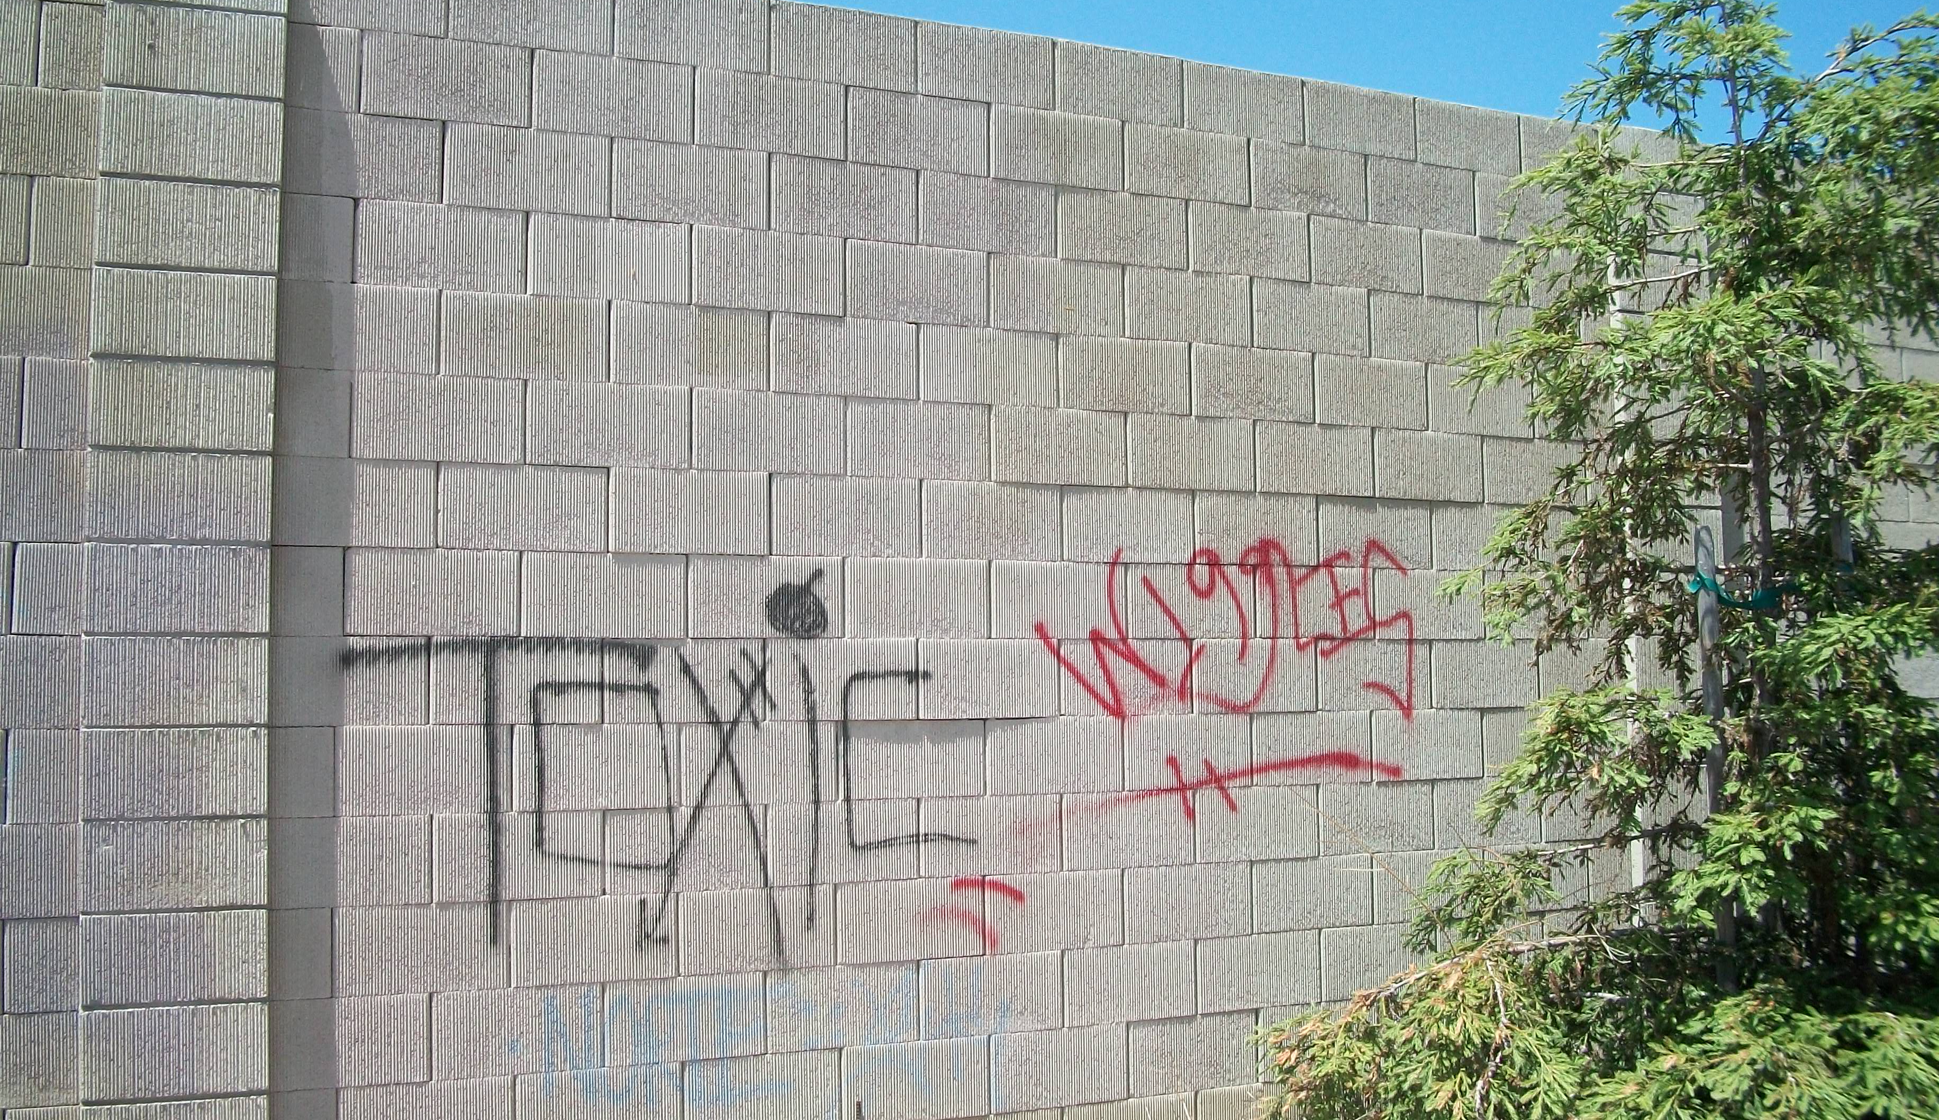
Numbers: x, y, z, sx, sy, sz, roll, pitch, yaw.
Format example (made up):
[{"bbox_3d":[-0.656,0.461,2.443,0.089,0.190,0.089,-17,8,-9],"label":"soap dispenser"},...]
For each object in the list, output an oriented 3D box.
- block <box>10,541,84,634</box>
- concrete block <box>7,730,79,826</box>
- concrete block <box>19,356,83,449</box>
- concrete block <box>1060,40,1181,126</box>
[{"bbox_3d":[-1.996,0.066,3.965,0.190,0.200,0.175,1,-4,-22],"label":"block"},{"bbox_3d":[-1.977,0.461,3.862,0.170,0.195,0.175,1,-3,-24],"label":"concrete block"},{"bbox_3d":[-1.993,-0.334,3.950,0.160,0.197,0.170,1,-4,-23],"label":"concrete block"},{"bbox_3d":[0.380,-1.308,5.016,0.397,0.197,0.170,1,-4,-23],"label":"concrete block"}]

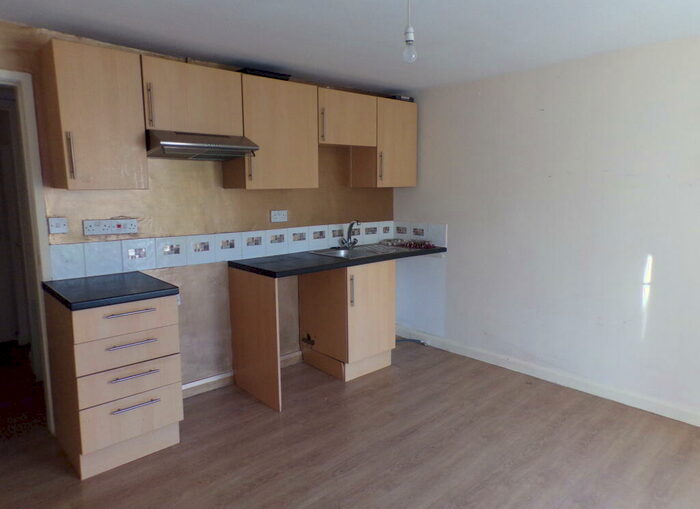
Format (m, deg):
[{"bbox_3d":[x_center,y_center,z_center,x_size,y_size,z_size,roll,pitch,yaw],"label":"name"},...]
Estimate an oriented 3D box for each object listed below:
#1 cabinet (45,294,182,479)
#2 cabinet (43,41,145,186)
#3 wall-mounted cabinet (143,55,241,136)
[{"bbox_3d":[-1.303,0.632,2.687,0.502,0.869,0.598,-8,12,-42],"label":"cabinet"},{"bbox_3d":[-1.371,-0.712,2.624,0.412,0.712,0.295,-8,12,-42],"label":"cabinet"},{"bbox_3d":[-0.994,-0.922,2.945,0.613,0.388,0.295,-8,12,-42],"label":"wall-mounted cabinet"}]

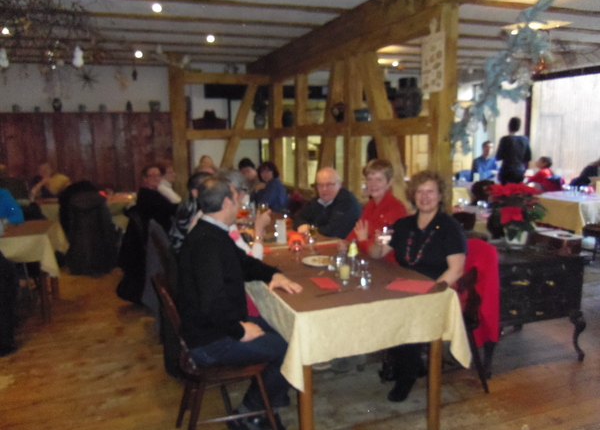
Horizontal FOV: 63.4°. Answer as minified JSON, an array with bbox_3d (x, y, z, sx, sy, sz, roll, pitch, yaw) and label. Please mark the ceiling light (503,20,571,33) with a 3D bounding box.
[{"bbox_3d":[2.682,-2.159,5.532,0.550,0.080,0.470,-4,9,-20],"label":"ceiling light"}]

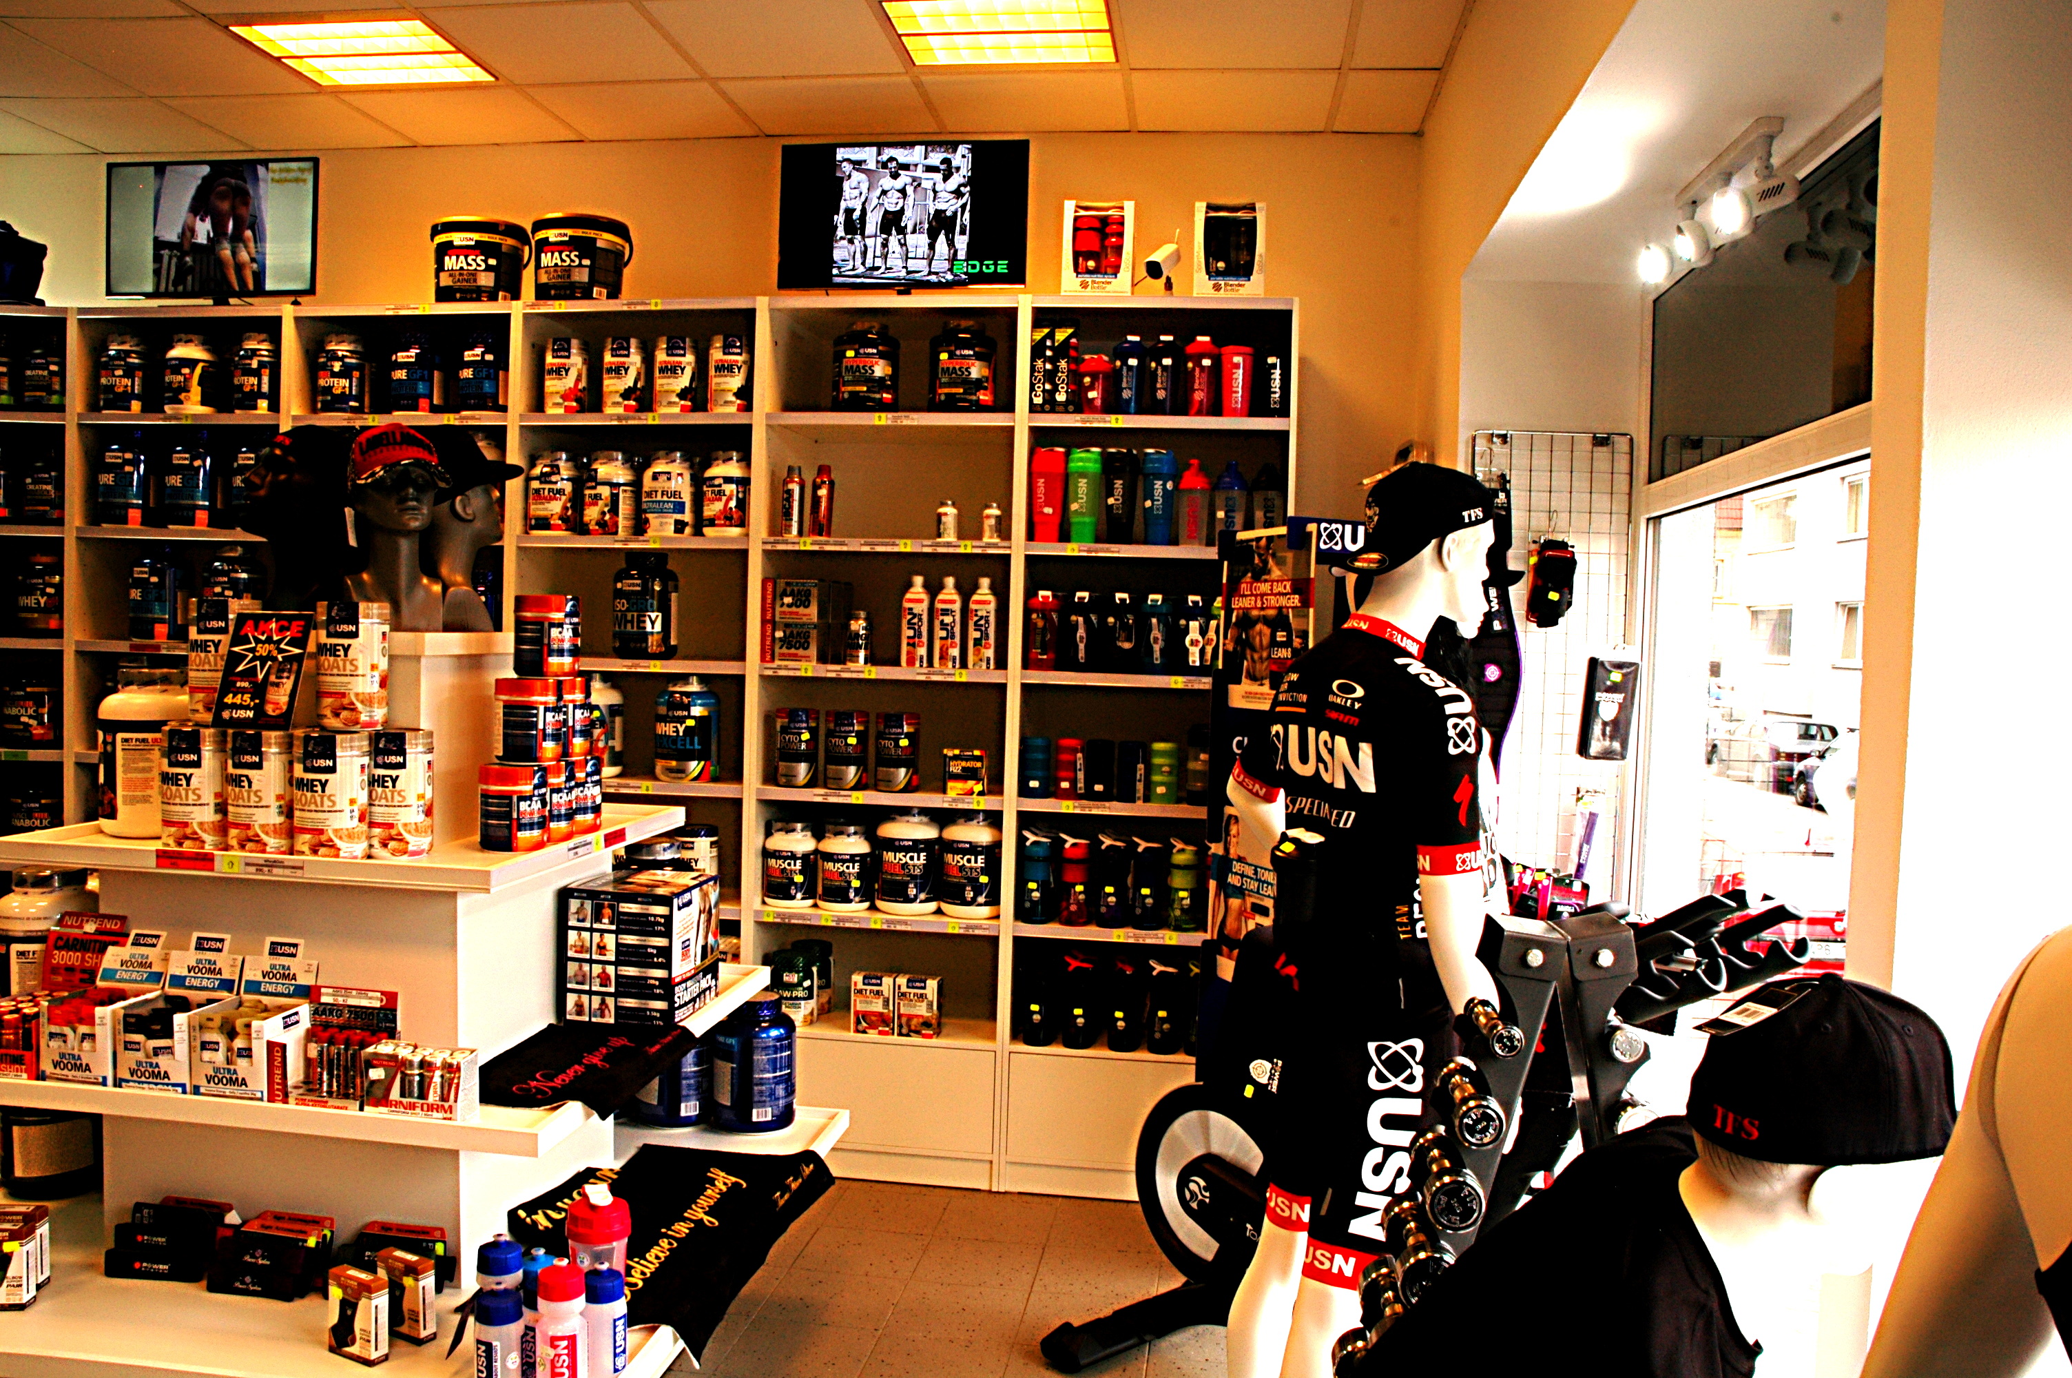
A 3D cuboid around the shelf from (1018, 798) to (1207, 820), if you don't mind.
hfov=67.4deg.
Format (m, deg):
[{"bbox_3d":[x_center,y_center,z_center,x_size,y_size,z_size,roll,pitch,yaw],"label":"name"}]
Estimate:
[{"bbox_3d":[0.323,0.329,4.493,0.721,0.031,0.310,2,2,8],"label":"shelf"}]

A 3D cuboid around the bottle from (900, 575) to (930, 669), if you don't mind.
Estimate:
[{"bbox_3d":[-0.345,-0.192,4.415,0.080,0.265,0.080,2,2,2],"label":"bottle"}]

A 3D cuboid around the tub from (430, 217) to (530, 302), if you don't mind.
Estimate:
[{"bbox_3d":[-1.693,-1.307,4.723,0.271,0.261,0.271,2,2,0],"label":"tub"}]

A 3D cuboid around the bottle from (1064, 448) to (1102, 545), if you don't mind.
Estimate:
[{"bbox_3d":[0.140,-0.551,4.422,0.101,0.270,0.101,2,2,3],"label":"bottle"}]

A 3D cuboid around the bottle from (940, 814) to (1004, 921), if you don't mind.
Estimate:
[{"bbox_3d":[-0.187,0.509,4.490,0.182,0.283,0.182,2,2,0],"label":"bottle"}]

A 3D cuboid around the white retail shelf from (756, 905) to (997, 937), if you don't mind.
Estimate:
[{"bbox_3d":[-0.438,0.672,4.671,0.724,0.036,0.346,2,2,8],"label":"white retail shelf"}]

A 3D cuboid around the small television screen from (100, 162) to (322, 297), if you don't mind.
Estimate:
[{"bbox_3d":[-2.564,-1.434,4.868,0.717,0.420,0.070,2,2,8],"label":"small television screen"}]

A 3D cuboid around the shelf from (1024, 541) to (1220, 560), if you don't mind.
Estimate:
[{"bbox_3d":[0.344,-0.384,4.471,0.721,0.031,0.310,2,2,8],"label":"shelf"}]

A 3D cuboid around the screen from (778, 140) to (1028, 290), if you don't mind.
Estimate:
[{"bbox_3d":[-0.380,-1.380,4.558,0.737,0.417,0.070,2,2,8],"label":"screen"}]

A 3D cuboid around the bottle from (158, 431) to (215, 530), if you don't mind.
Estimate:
[{"bbox_3d":[-2.650,-0.654,4.846,0.172,0.295,0.172,2,2,8],"label":"bottle"}]

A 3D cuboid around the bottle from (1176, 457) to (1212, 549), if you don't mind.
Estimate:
[{"bbox_3d":[0.451,-0.527,4.394,0.097,0.243,0.097,2,2,8],"label":"bottle"}]

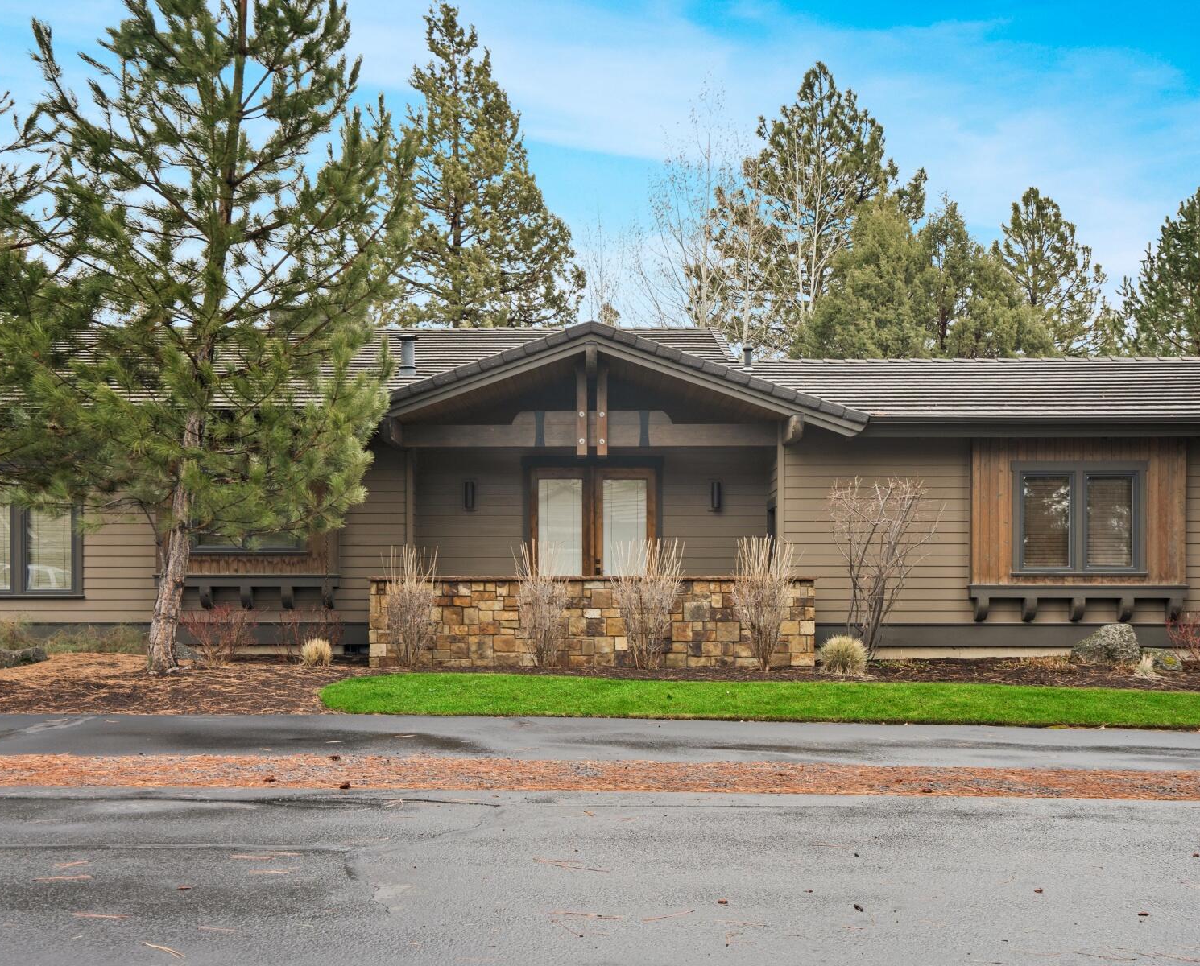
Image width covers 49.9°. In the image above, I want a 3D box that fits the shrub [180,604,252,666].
[{"bbox_3d":[-5.043,2.005,16.950,0.980,0.820,0.900,0,0,0],"label":"shrub"}]

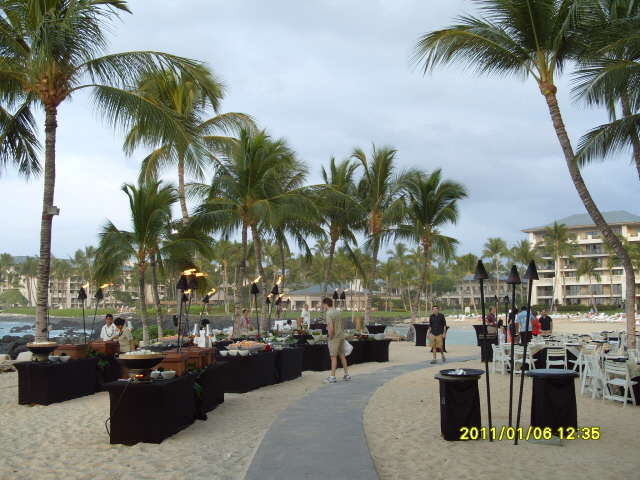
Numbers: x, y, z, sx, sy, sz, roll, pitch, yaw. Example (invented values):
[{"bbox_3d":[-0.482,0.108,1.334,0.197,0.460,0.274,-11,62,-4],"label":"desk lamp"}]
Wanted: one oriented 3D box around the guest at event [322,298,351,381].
[{"bbox_3d":[0.353,2.161,13.849,0.520,1.810,0.520,-5,-8,37],"label":"guest at event"}]

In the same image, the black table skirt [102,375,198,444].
[{"bbox_3d":[-2.266,2.240,8.795,0.760,0.730,1.700,-1,-6,6],"label":"black table skirt"}]

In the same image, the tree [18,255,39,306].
[{"bbox_3d":[-90.004,12.754,199.774,5.900,15.500,5.900,0,-6,0],"label":"tree"}]

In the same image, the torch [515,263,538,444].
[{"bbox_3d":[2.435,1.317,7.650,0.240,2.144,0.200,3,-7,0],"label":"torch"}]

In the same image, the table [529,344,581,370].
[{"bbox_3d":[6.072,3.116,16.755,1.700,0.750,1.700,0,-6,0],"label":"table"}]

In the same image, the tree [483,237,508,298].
[{"bbox_3d":[32.558,6.369,120.048,5.800,14.000,5.800,0,-6,0],"label":"tree"}]

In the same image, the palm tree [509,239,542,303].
[{"bbox_3d":[40.465,6.875,128.042,7.000,14.000,7.000,0,-6,0],"label":"palm tree"}]

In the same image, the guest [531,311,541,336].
[{"bbox_3d":[8.520,3.631,25.500,0.480,1.678,0.340,1,-7,-11],"label":"guest"}]

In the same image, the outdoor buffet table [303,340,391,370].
[{"bbox_3d":[0.626,3.457,19.715,0.850,0.740,4.200,-5,-8,36],"label":"outdoor buffet table"}]

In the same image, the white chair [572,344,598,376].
[{"bbox_3d":[6.409,2.945,15.650,0.460,0.790,0.500,4,-8,-30],"label":"white chair"}]

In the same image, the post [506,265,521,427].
[{"bbox_3d":[2.417,1.408,8.146,0.190,2.180,0.190,3,-6,0],"label":"post"}]

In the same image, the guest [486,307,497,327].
[{"bbox_3d":[6.208,3.281,23.383,0.400,1.710,0.500,-1,-6,9],"label":"guest"}]

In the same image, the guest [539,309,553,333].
[{"bbox_3d":[8.128,3.397,23.271,0.520,1.730,0.320,-1,-6,8],"label":"guest"}]

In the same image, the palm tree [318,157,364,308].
[{"bbox_3d":[1.222,0.427,35.156,2.800,9.900,2.900,0,-6,0],"label":"palm tree"}]

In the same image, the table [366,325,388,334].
[{"bbox_3d":[2.224,3.875,25.200,0.800,1.080,0.800,0,-7,0],"label":"table"}]

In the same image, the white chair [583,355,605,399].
[{"bbox_3d":[5.202,2.588,12.286,0.500,0.790,0.450,0,-6,-3],"label":"white chair"}]

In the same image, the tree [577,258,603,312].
[{"bbox_3d":[46.645,7.832,112.000,4.700,9.843,4.500,0,-7,0],"label":"tree"}]

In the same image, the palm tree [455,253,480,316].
[{"bbox_3d":[23.730,7.305,104.819,4.100,9.900,4.100,0,-6,0],"label":"palm tree"}]

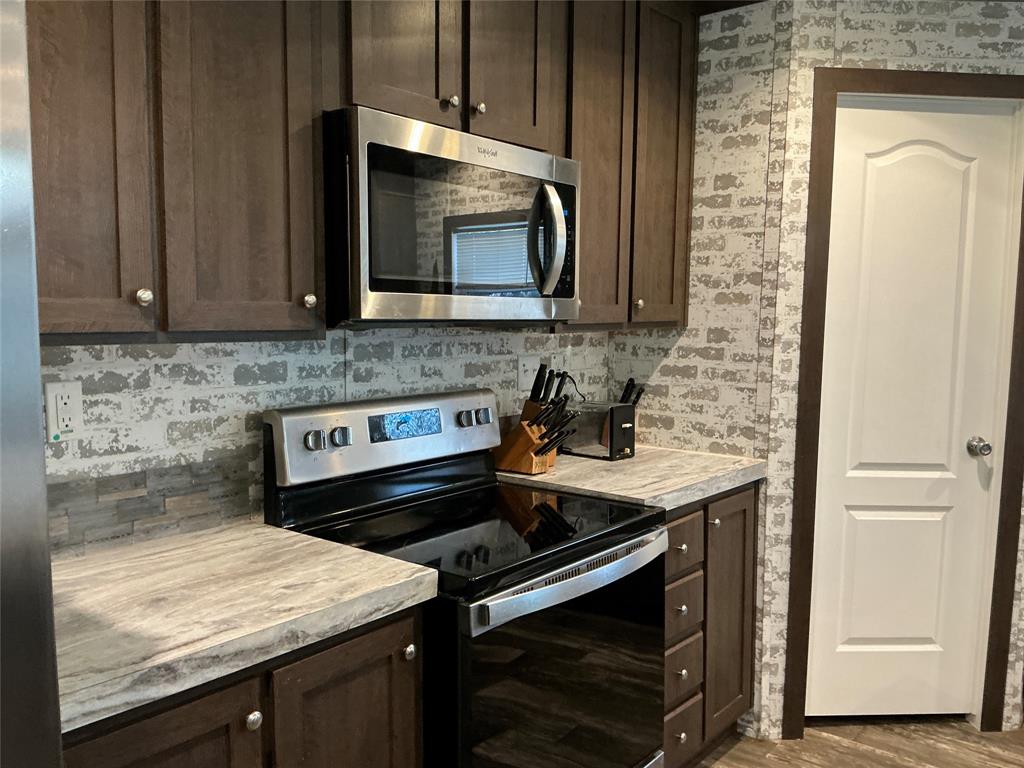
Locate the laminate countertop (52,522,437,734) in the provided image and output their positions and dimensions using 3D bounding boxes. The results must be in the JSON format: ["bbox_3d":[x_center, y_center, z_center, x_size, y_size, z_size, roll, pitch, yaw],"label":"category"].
[{"bbox_3d":[-0.600,0.382,1.489,0.615,0.048,0.699,4,6,40],"label":"laminate countertop"}]

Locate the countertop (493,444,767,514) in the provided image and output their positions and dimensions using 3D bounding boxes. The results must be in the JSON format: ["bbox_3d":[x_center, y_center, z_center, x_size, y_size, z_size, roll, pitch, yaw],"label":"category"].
[{"bbox_3d":[0.358,0.288,2.633,0.615,0.048,0.774,4,6,40],"label":"countertop"}]

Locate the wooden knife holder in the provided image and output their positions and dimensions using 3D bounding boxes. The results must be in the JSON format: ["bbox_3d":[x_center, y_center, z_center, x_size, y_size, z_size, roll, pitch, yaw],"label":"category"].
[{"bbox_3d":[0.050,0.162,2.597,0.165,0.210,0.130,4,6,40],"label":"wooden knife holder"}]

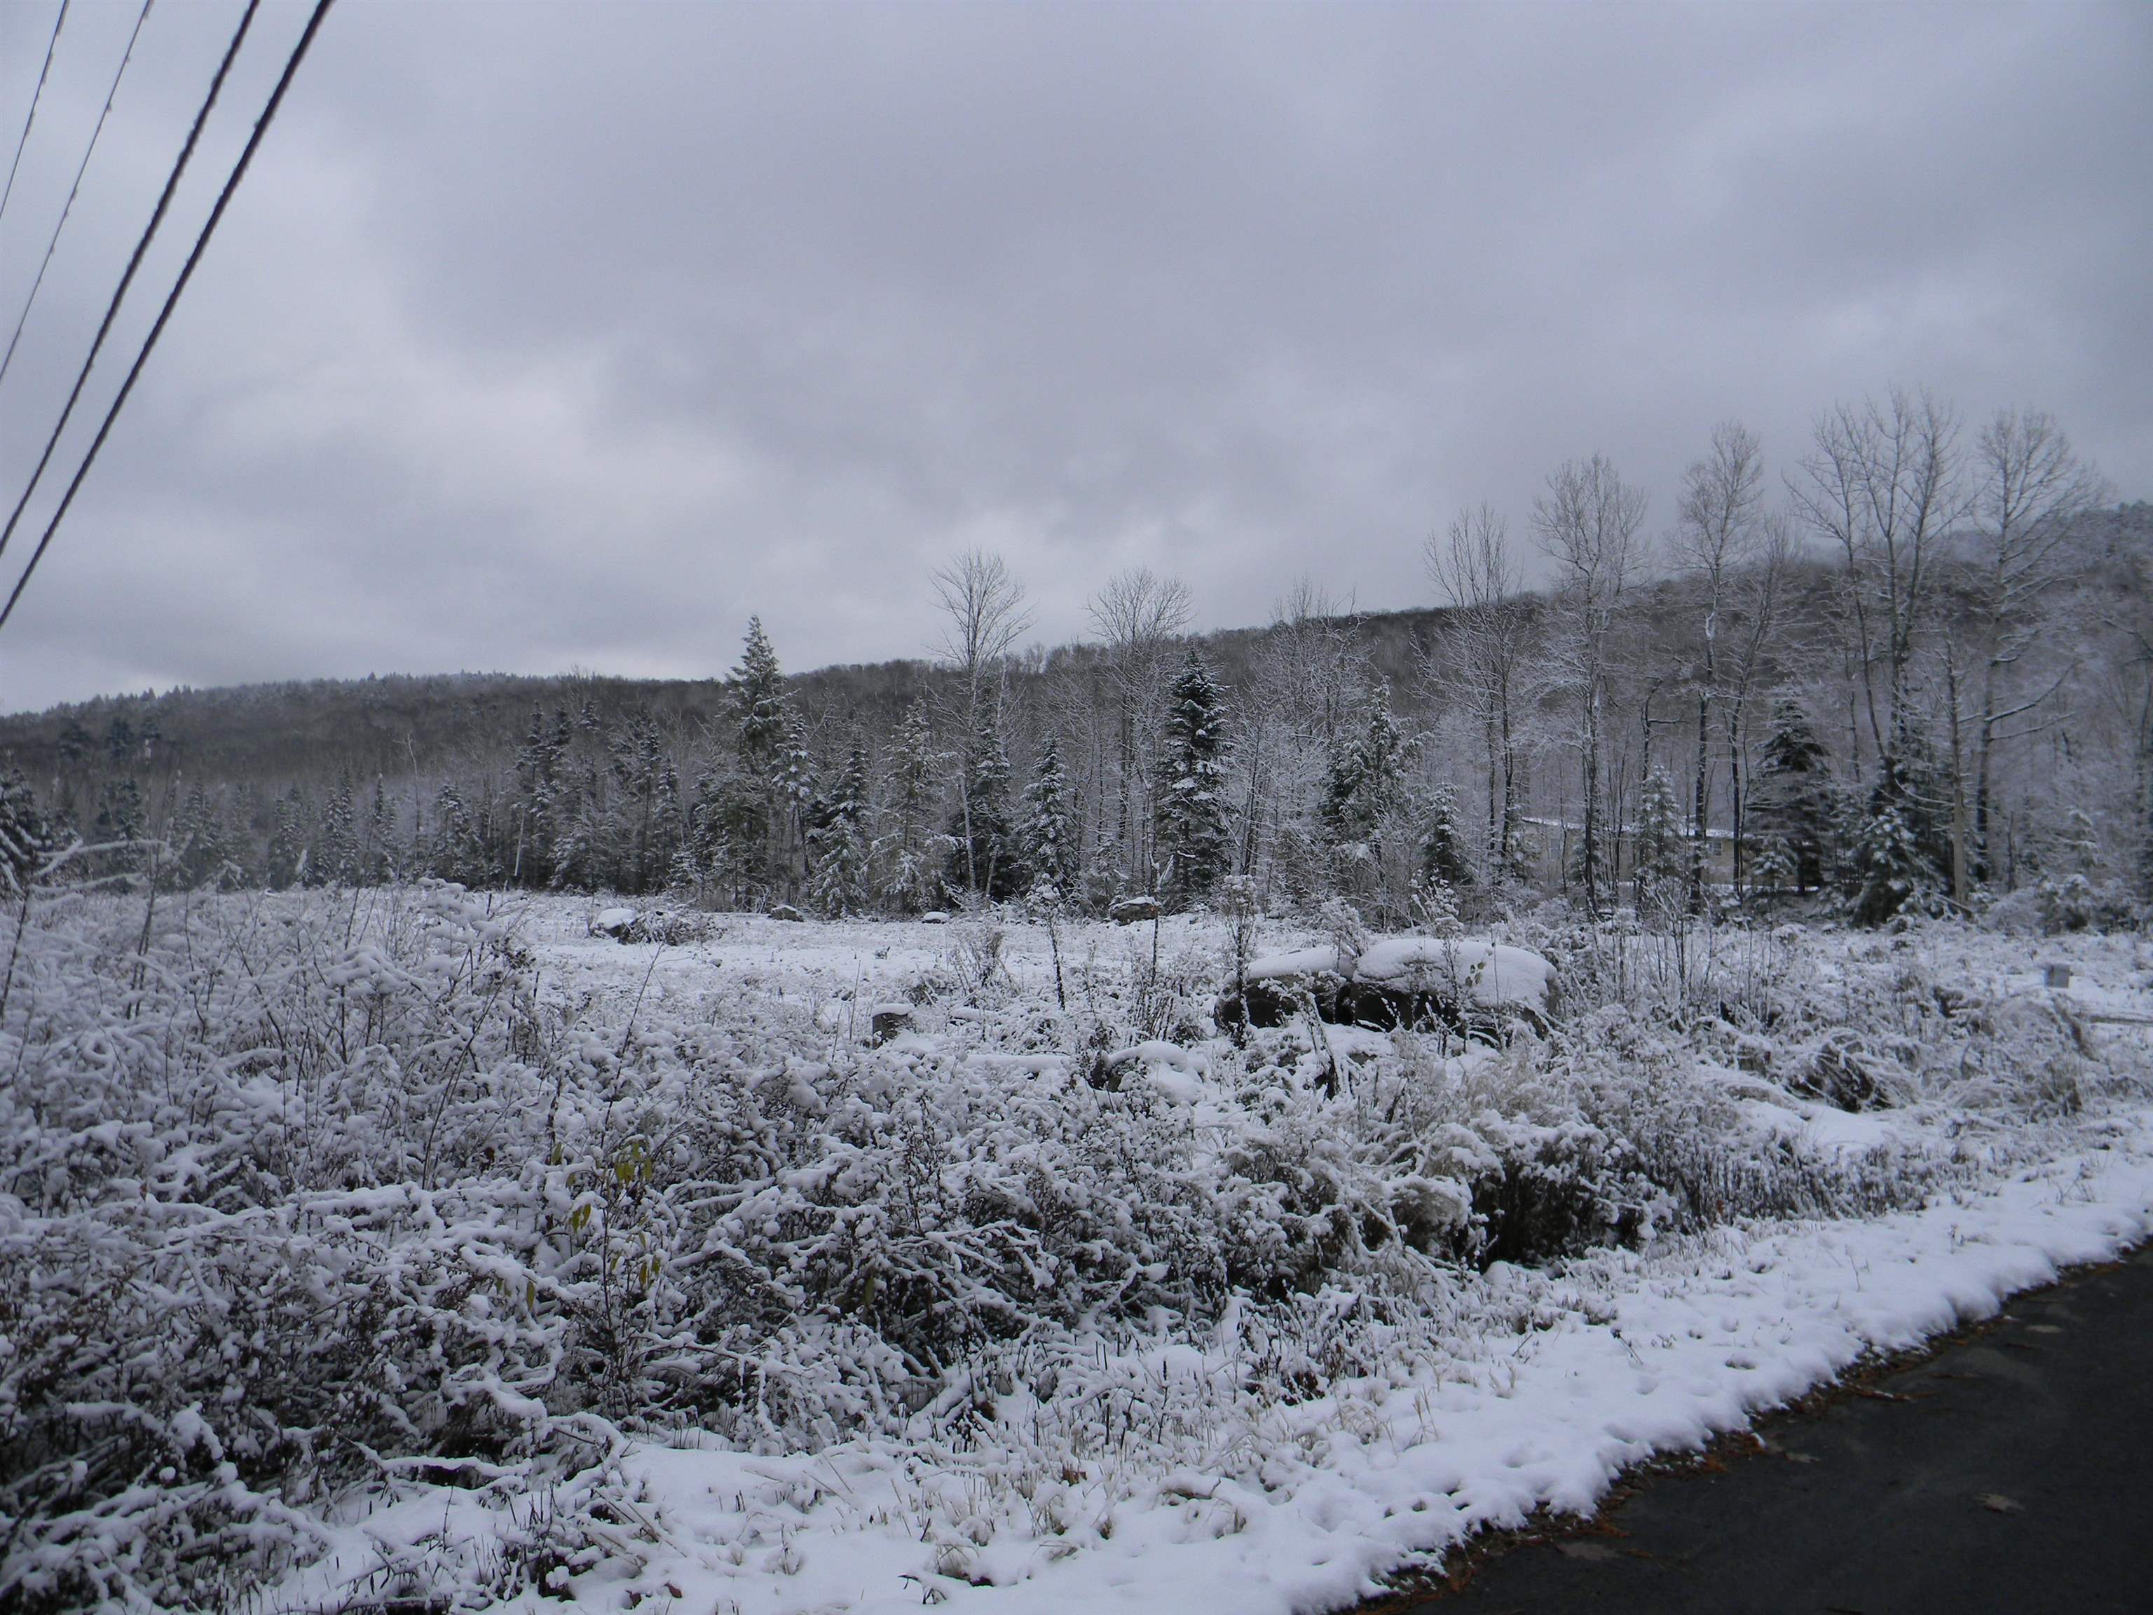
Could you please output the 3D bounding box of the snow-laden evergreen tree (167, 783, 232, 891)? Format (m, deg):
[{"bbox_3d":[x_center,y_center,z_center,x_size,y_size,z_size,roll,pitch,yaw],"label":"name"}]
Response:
[{"bbox_3d":[-41.341,1.426,82.000,2.800,5.400,2.800,1,-2,-27],"label":"snow-laden evergreen tree"}]

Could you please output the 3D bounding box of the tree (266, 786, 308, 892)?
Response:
[{"bbox_3d":[-37.636,1.483,83.000,1.950,5.100,1.950,1,-2,-24],"label":"tree"}]

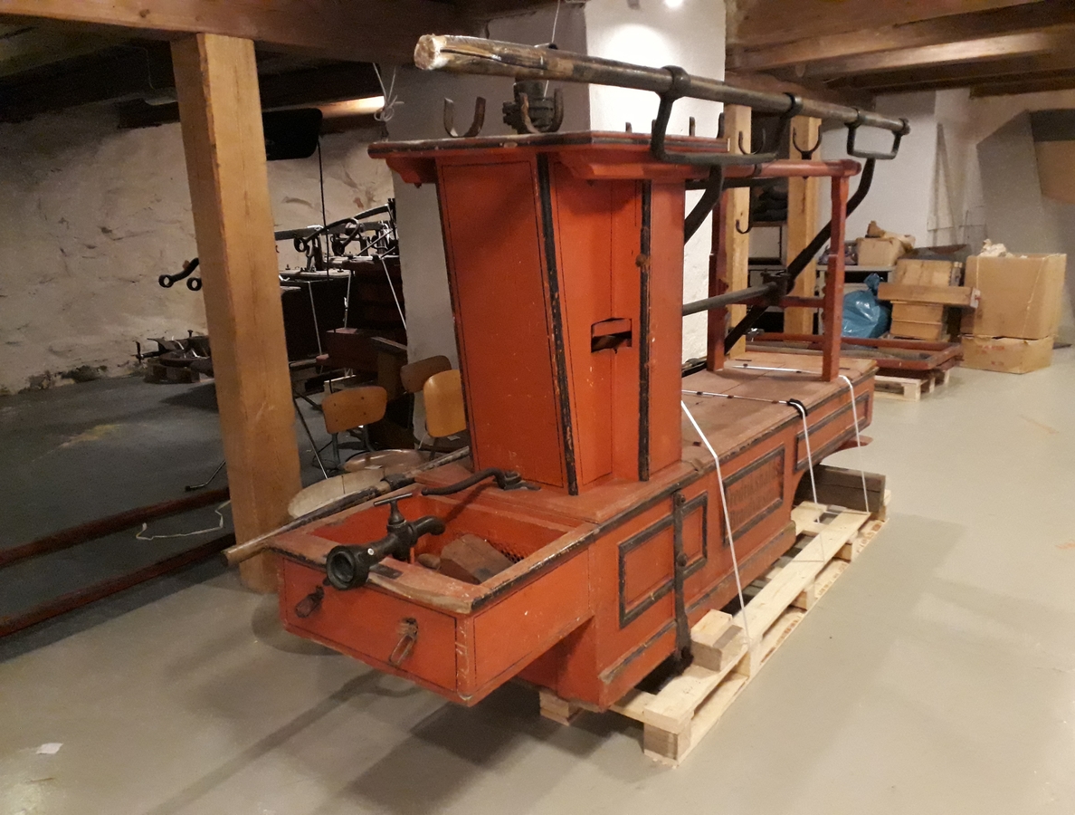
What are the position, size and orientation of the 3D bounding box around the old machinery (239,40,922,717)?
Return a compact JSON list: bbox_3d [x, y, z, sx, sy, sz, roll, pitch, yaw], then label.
[{"bbox_3d":[0.462,-0.232,3.170,0.940,1.700,3.300,8,17,36],"label":"old machinery"}]

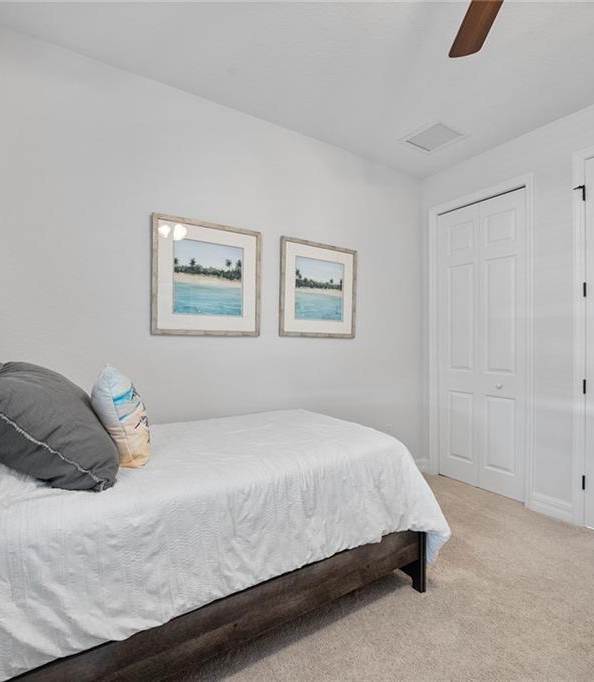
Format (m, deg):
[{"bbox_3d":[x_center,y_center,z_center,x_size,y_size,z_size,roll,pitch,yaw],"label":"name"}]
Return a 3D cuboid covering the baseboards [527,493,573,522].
[{"bbox_3d":[1.804,1.184,2.628,0.018,0.140,0.262,0,0,-33],"label":"baseboards"}]

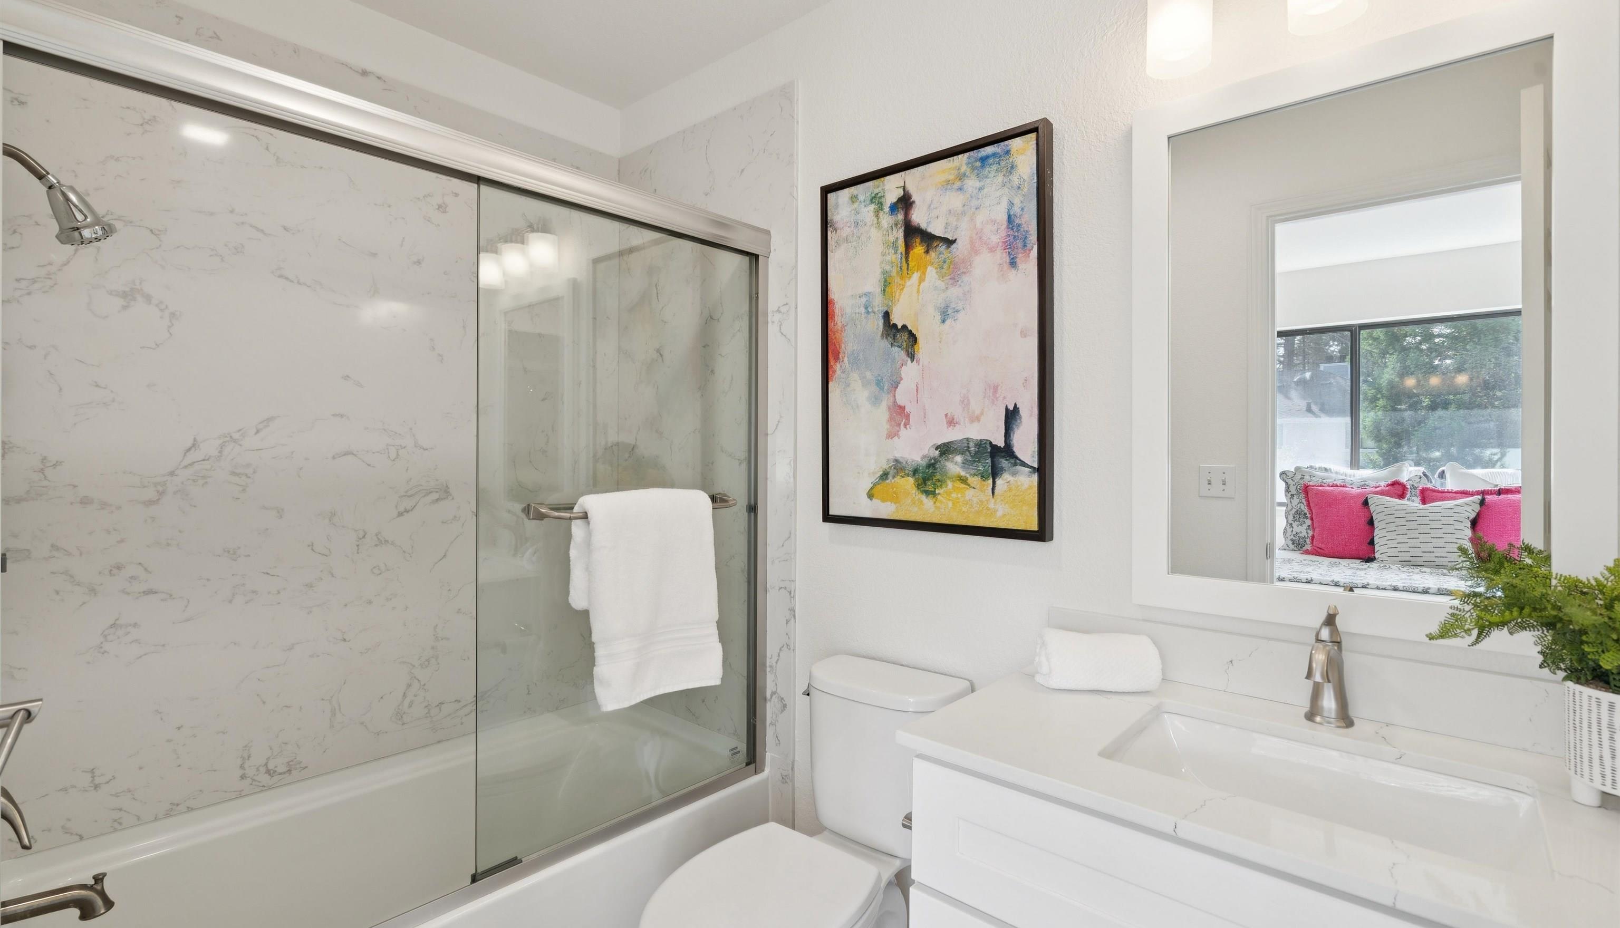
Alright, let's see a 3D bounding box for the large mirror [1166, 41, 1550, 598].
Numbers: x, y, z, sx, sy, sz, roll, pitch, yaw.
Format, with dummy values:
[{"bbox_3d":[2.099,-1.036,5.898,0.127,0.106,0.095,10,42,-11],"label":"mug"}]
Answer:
[{"bbox_3d":[0.829,-0.195,1.143,0.495,0.795,0.030,0,0,42],"label":"large mirror"}]

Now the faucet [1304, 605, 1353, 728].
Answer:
[{"bbox_3d":[0.764,0.308,1.067,0.060,0.173,0.155,0,0,42],"label":"faucet"}]

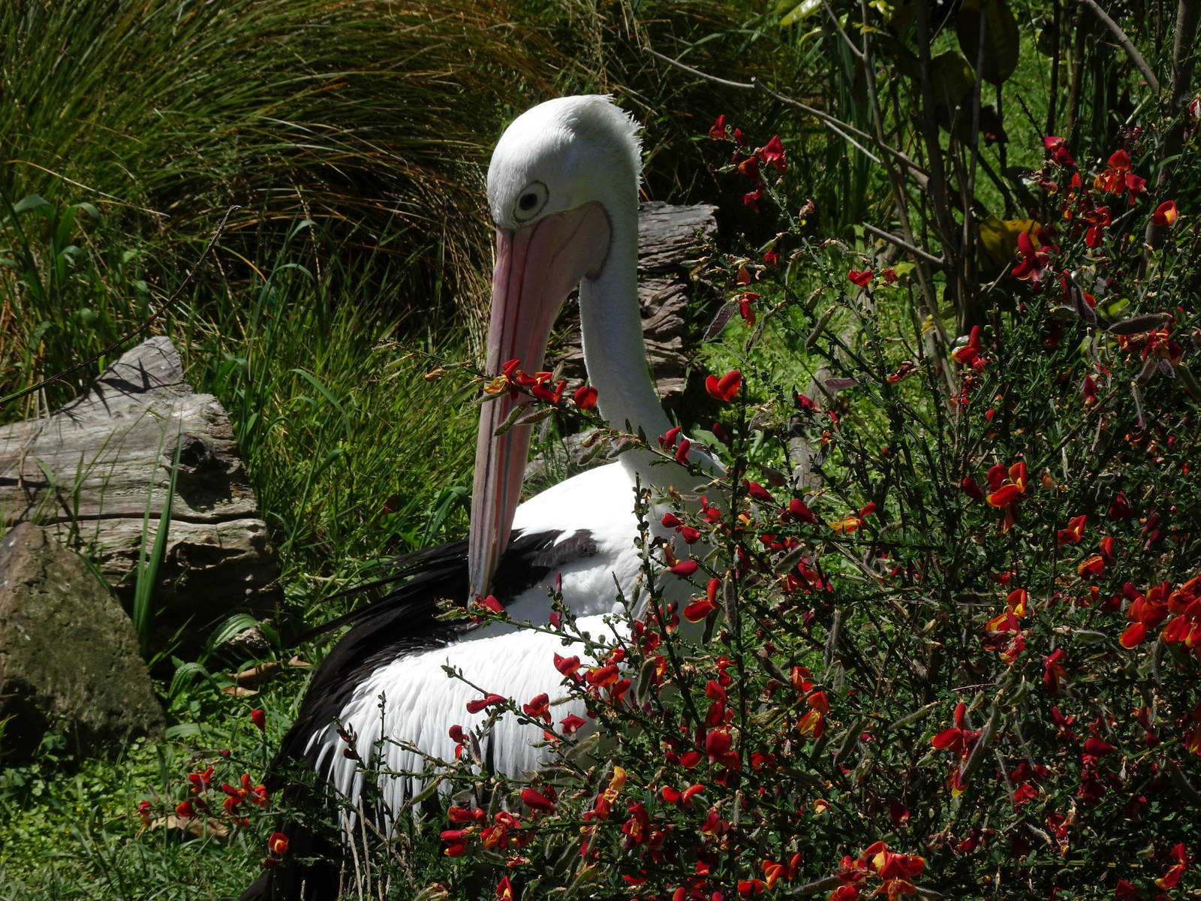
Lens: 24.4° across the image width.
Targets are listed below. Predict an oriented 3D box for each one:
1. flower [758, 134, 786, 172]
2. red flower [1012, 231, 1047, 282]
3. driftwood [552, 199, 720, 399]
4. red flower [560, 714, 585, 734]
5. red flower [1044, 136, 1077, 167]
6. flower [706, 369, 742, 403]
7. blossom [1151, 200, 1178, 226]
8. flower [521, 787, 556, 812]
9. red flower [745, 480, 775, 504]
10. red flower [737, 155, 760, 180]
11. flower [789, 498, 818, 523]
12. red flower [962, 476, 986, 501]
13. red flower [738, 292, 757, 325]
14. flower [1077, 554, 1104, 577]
[{"bbox_3d":[0.148,-0.257,2.400,0.023,0.031,0.019,4,17,14],"label":"flower"},{"bbox_3d":[0.368,-0.167,2.380,0.032,0.044,0.031,-14,22,-39],"label":"red flower"},{"bbox_3d":[0.053,-0.229,4.380,0.281,0.317,0.300,-3,17,-11],"label":"driftwood"},{"bbox_3d":[-0.024,0.238,2.420,0.023,0.018,0.024,0,17,0],"label":"red flower"},{"bbox_3d":[0.414,-0.269,2.500,0.030,0.029,0.026,15,23,40],"label":"red flower"},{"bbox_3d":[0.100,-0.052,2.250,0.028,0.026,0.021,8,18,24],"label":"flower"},{"bbox_3d":[0.485,-0.204,2.380,0.022,0.022,0.022,12,21,34],"label":"blossom"},{"bbox_3d":[-0.049,0.276,2.200,0.030,0.015,0.013,24,11,-15],"label":"flower"},{"bbox_3d":[0.132,0.034,2.300,0.029,0.015,0.013,32,8,-18],"label":"red flower"},{"bbox_3d":[0.134,-0.255,2.500,0.022,0.024,0.021,-9,19,-26],"label":"red flower"},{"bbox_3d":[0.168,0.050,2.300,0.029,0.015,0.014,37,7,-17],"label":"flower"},{"bbox_3d":[0.309,0.032,2.300,0.013,0.025,0.012,-39,18,4],"label":"red flower"},{"bbox_3d":[0.128,-0.123,2.420,0.015,0.029,0.020,-12,21,-35],"label":"red flower"},{"bbox_3d":[0.410,0.096,2.320,0.022,0.019,0.023,-9,19,-28],"label":"flower"}]

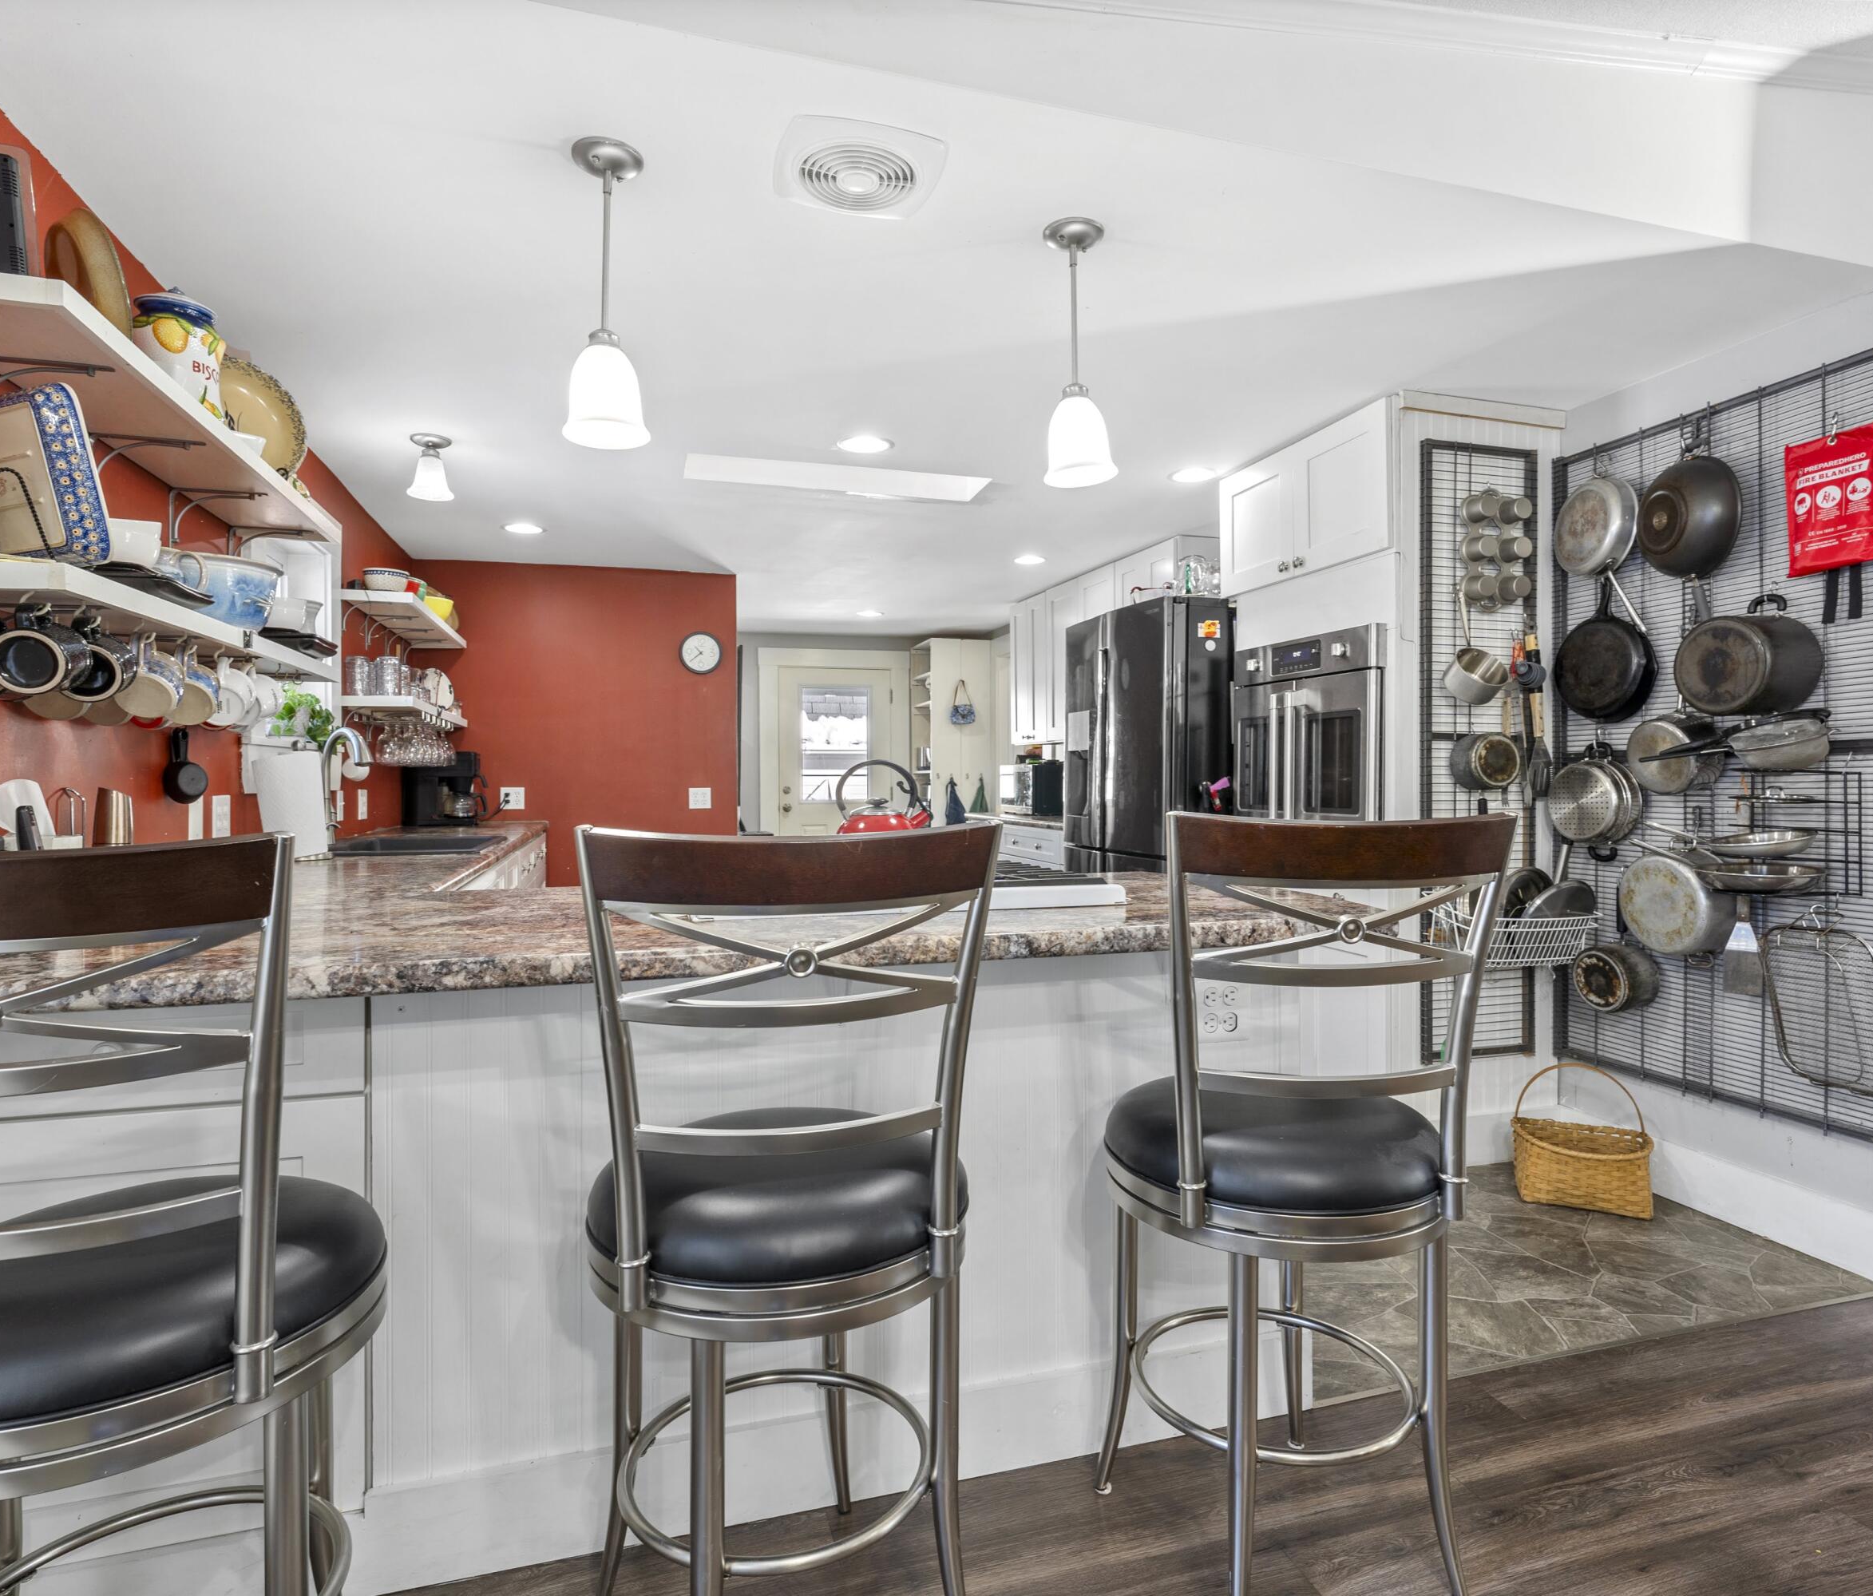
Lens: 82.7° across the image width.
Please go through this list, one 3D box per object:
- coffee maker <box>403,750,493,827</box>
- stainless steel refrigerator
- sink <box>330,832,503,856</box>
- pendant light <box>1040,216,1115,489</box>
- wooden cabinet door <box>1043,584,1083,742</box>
[{"bbox_3d":[-2.399,-0.037,5.219,0.354,0.358,0.180,0,1,-17],"label":"coffee maker"},{"bbox_3d":[1.080,0.165,4.480,0.835,1.830,0.900,0,1,-16],"label":"stainless steel refrigerator"},{"bbox_3d":[-1.712,0.248,3.459,0.510,0.210,0.860,0,1,-16],"label":"sink"},{"bbox_3d":[0.291,-0.910,2.194,0.157,0.504,0.157,0,1,0],"label":"pendant light"},{"bbox_3d":[0.725,-0.762,6.112,0.020,0.874,0.455,0,1,-17],"label":"wooden cabinet door"}]

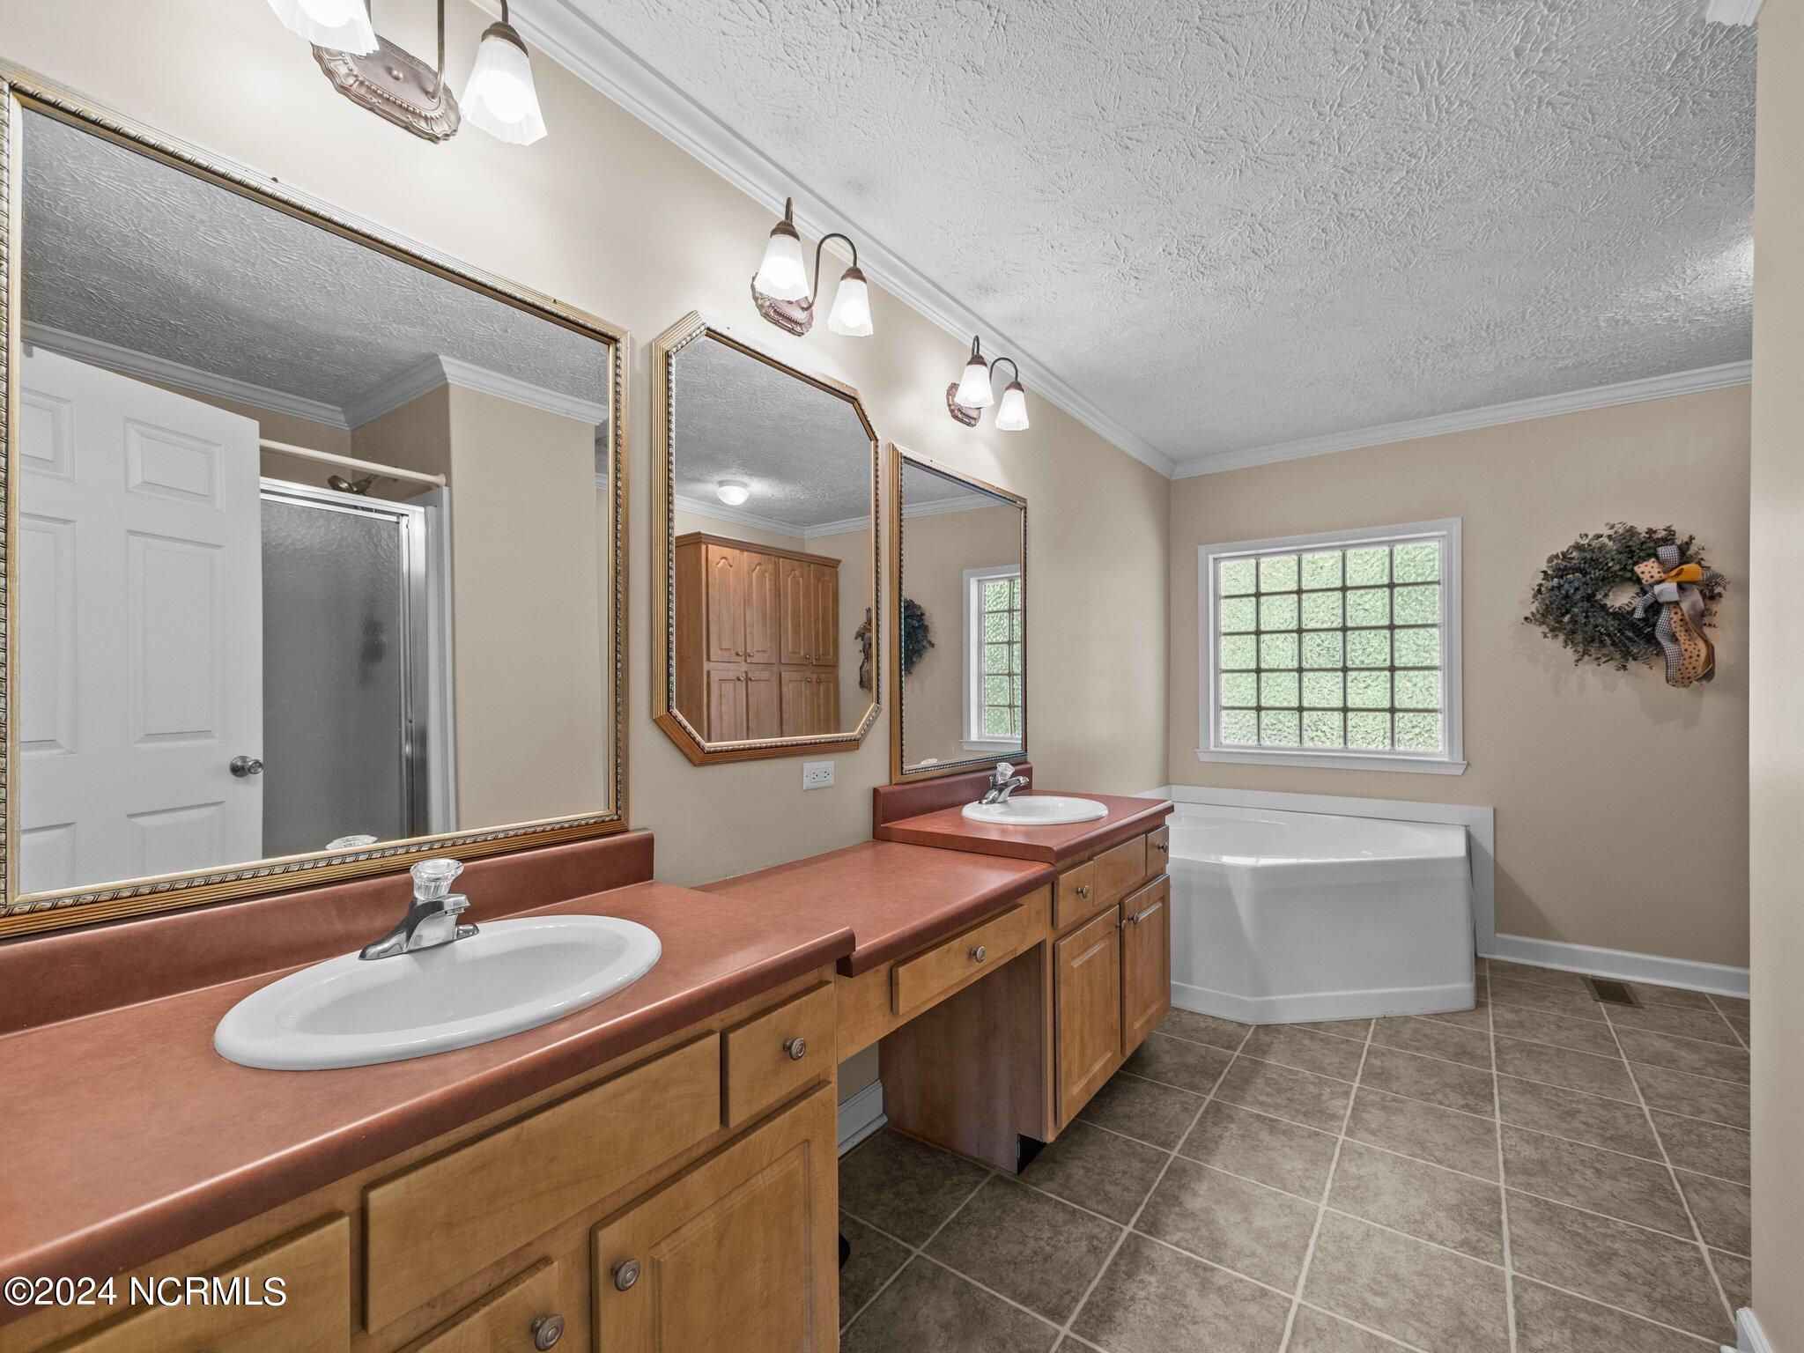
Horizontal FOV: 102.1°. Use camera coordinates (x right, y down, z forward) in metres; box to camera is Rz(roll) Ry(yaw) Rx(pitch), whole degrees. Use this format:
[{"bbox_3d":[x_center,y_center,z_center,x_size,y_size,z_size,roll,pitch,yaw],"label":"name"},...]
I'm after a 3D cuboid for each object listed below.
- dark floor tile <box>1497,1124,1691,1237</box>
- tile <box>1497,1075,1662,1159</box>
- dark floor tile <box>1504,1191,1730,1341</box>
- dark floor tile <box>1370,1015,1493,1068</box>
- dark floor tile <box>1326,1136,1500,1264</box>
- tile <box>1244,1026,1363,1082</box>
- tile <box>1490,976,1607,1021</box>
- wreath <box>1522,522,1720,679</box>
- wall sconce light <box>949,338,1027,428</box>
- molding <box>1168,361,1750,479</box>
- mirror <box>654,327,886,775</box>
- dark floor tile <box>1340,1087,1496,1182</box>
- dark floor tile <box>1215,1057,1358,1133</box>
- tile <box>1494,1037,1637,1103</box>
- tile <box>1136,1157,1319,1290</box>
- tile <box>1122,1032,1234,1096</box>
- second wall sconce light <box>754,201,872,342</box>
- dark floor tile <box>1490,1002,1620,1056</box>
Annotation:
[{"bbox_3d":[1.700,1.244,1.808,0.330,0.010,0.323,0,0,36],"label":"dark floor tile"},{"bbox_3d":[1.899,1.245,2.065,0.330,0.010,0.323,0,0,36],"label":"tile"},{"bbox_3d":[1.502,1.242,1.552,0.330,0.010,0.323,0,0,36],"label":"dark floor tile"},{"bbox_3d":[1.820,1.248,2.510,0.330,0.010,0.323,0,0,36],"label":"dark floor tile"},{"bbox_3d":[1.222,1.245,1.737,0.328,0.010,0.328,-1,-1,38],"label":"dark floor tile"},{"bbox_3d":[1.344,1.248,2.441,0.330,0.010,0.323,0,0,36],"label":"tile"},{"bbox_3d":[2.492,1.255,2.831,0.328,0.010,0.328,-1,-1,38],"label":"tile"},{"bbox_3d":[2.897,-0.290,2.949,0.570,0.630,0.170,0,0,38],"label":"wreath"},{"bbox_3d":[0.277,-0.951,2.387,0.170,0.245,0.350,-1,-1,38],"label":"wall sconce light"},{"bbox_3d":[2.451,-1.159,3.421,2.365,0.068,0.065,-1,-1,38],"label":"molding"},{"bbox_3d":[-0.280,-0.294,1.757,0.040,0.970,0.700,-1,-1,38],"label":"mirror"},{"bbox_3d":[1.423,1.248,1.997,0.328,0.010,0.328,-1,-1,38],"label":"dark floor tile"},{"bbox_3d":[1.145,1.246,2.185,0.330,0.010,0.323,0,0,36],"label":"dark floor tile"},{"bbox_3d":[2.098,1.246,2.321,0.330,0.010,0.323,0,0,36],"label":"tile"},{"bbox_3d":[0.746,1.245,1.670,0.328,0.010,0.328,-1,-1,38],"label":"tile"},{"bbox_3d":[0.883,1.253,2.389,0.328,0.010,0.328,-1,-1,38],"label":"tile"},{"bbox_3d":[-0.224,-0.961,1.730,0.178,0.225,0.350,0,0,38],"label":"second wall sconce light"},{"bbox_3d":[2.299,1.253,2.582,0.328,0.010,0.328,-1,-1,38],"label":"dark floor tile"}]

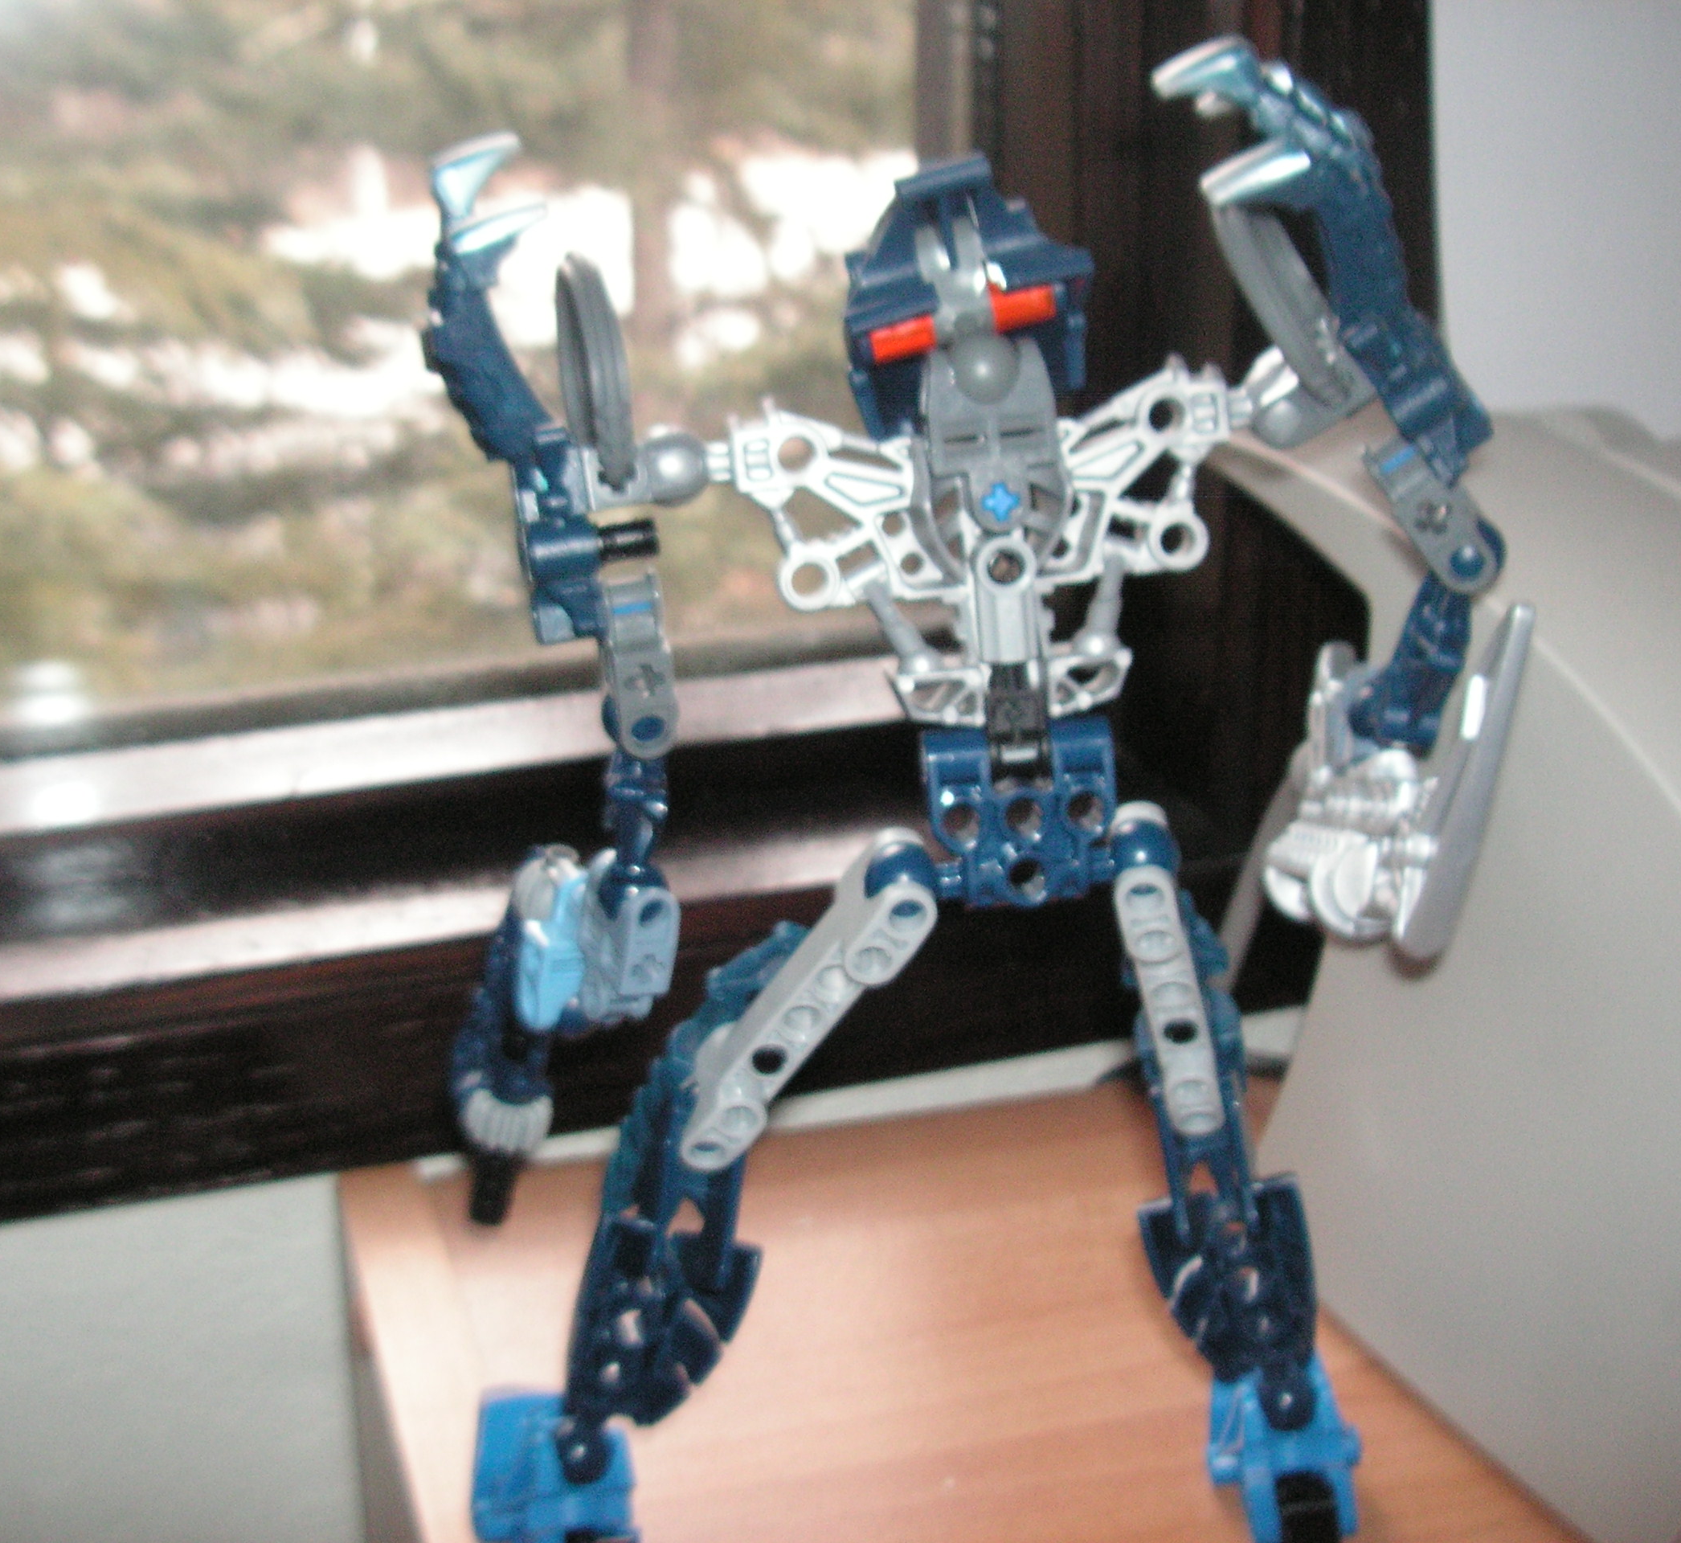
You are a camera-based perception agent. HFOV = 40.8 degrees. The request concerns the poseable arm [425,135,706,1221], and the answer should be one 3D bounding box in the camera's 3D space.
[{"bbox_3d":[-0.034,-0.012,0.285,0.038,0.134,0.046,-4,13,0],"label":"poseable arm"}]

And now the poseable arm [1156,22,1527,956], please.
[{"bbox_3d":[0.064,-0.034,0.282,0.043,0.113,0.048,-4,13,0],"label":"poseable arm"}]

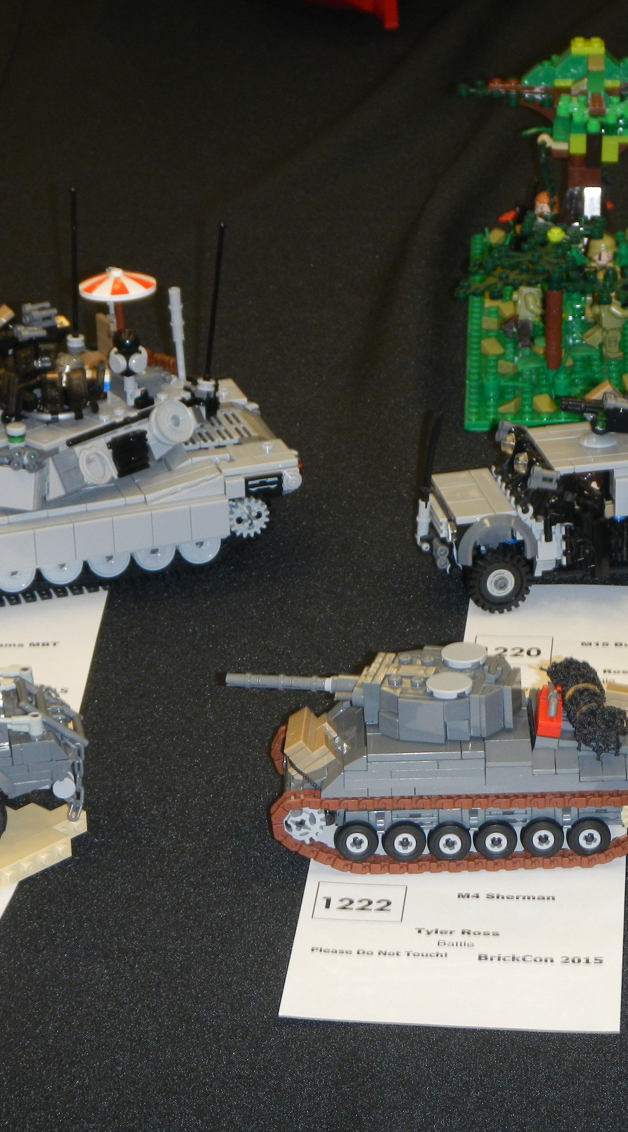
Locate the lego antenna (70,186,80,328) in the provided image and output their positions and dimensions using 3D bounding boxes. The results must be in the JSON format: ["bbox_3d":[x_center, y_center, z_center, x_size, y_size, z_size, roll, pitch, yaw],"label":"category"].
[{"bbox_3d":[-0.099,-0.125,1.499,0.004,0.065,0.004,-9,25,-16],"label":"lego antenna"}]

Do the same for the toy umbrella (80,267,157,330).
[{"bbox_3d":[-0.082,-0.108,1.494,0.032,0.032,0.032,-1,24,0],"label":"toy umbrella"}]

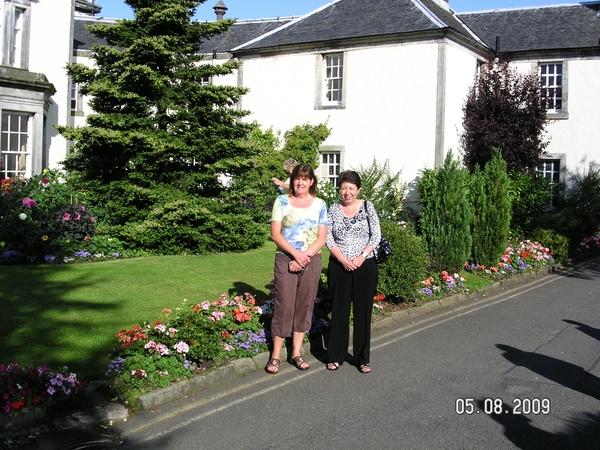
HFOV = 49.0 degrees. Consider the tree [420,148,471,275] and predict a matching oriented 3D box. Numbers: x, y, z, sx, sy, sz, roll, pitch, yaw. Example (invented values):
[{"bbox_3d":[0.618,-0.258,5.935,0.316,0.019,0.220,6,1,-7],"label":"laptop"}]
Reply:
[{"bbox_3d":[2.291,-0.237,10.298,0.800,1.900,0.800,1,4,0],"label":"tree"}]

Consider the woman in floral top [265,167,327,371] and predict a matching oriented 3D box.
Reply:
[{"bbox_3d":[-0.020,0.345,5.349,0.500,1.640,0.340,1,4,-3],"label":"woman in floral top"}]

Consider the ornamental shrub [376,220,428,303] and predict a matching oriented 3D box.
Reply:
[{"bbox_3d":[1.199,0.380,7.847,0.680,1.000,0.680,1,4,0],"label":"ornamental shrub"}]

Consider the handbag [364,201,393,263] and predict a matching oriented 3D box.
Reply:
[{"bbox_3d":[0.646,0.070,5.420,0.150,0.500,0.280,4,5,34],"label":"handbag"}]

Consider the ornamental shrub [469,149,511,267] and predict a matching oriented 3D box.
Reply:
[{"bbox_3d":[3.107,-0.266,10.802,0.720,1.920,0.720,1,4,0],"label":"ornamental shrub"}]

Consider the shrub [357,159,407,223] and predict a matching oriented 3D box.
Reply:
[{"bbox_3d":[1.502,-0.318,12.003,1.100,1.700,1.000,1,4,0],"label":"shrub"}]

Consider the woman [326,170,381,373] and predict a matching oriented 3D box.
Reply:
[{"bbox_3d":[0.427,0.380,5.362,0.450,1.590,0.330,2,4,7],"label":"woman"}]

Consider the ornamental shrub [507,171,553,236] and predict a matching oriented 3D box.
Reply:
[{"bbox_3d":[4.510,-0.212,12.913,1.000,1.550,0.900,1,4,0],"label":"ornamental shrub"}]

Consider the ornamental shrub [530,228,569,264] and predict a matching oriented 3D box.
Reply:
[{"bbox_3d":[4.509,0.319,11.895,0.700,0.650,0.650,1,4,0],"label":"ornamental shrub"}]

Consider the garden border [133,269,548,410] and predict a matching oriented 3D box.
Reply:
[{"bbox_3d":[1.656,0.937,8.046,0.200,0.130,9.210,5,6,37],"label":"garden border"}]

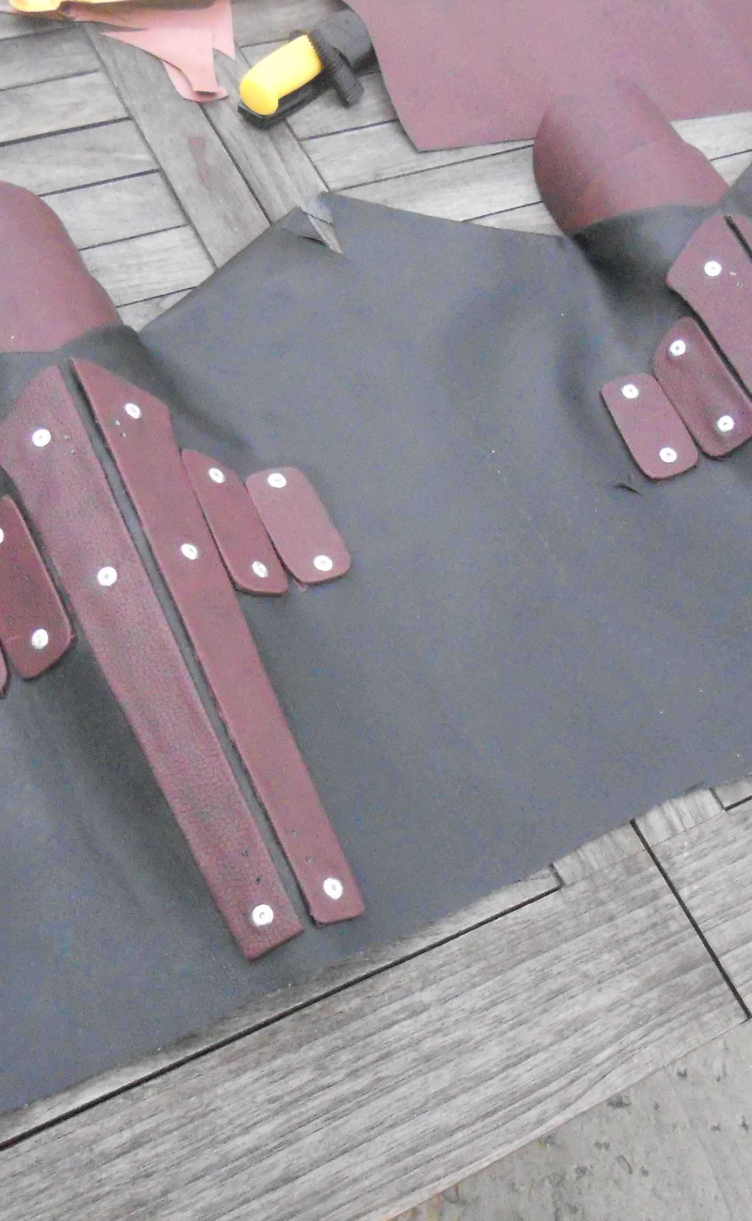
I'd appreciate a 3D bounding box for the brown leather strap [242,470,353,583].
[{"bbox_3d":[-0.042,-0.047,0.694,0.036,0.006,0.077,-15,61,-25],"label":"brown leather strap"}]

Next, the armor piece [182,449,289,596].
[{"bbox_3d":[-0.075,-0.046,0.676,0.039,0.008,0.091,1,58,-47],"label":"armor piece"}]

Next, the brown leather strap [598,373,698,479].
[{"bbox_3d":[0.164,-0.110,0.758,0.037,0.006,0.072,-18,68,-11],"label":"brown leather strap"}]

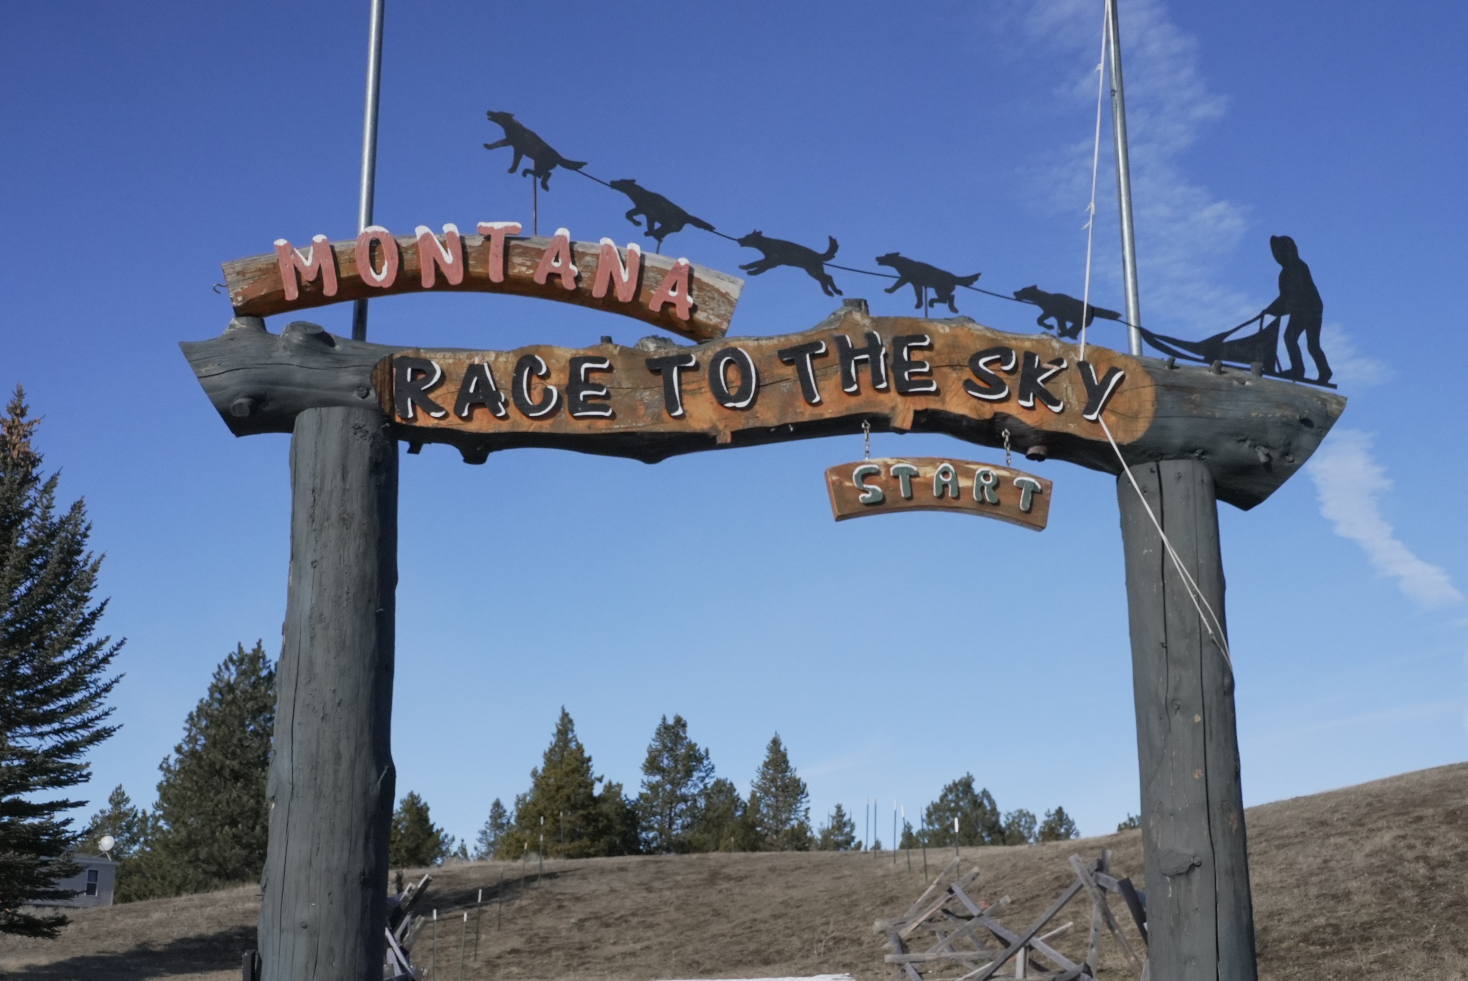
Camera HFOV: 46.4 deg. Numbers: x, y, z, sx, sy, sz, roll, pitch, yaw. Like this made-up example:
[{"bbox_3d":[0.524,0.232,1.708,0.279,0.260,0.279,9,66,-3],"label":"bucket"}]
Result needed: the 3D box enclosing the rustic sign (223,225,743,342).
[{"bbox_3d":[-0.945,-0.801,6.637,1.999,0.393,0.250,2,-14,-10],"label":"rustic sign"}]

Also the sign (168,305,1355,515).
[{"bbox_3d":[0.254,-0.380,6.780,4.705,0.808,0.450,2,-14,-10],"label":"sign"}]

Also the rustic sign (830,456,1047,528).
[{"bbox_3d":[0.807,0.005,6.752,0.915,0.276,0.075,2,-14,-10],"label":"rustic sign"}]

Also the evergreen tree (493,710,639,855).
[{"bbox_3d":[-7.192,12.784,74.109,5.803,6.812,5.803,0,-14,0],"label":"evergreen tree"}]

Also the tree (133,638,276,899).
[{"bbox_3d":[-21.701,12.492,77.292,9.312,11.530,9.312,0,-14,0],"label":"tree"}]

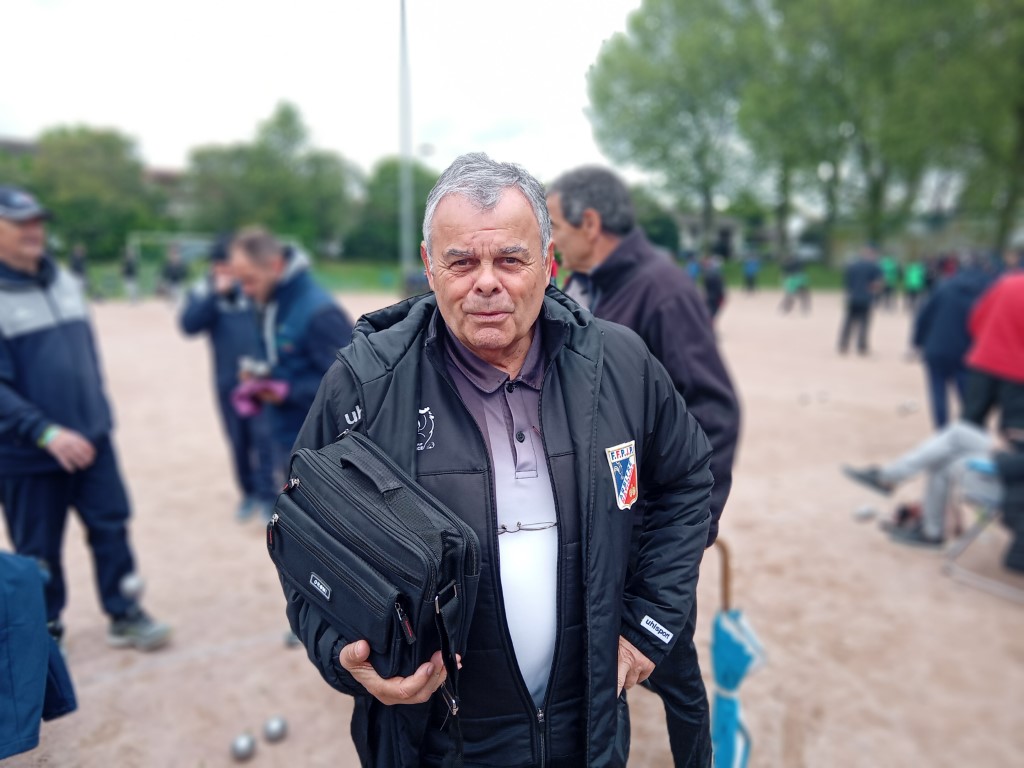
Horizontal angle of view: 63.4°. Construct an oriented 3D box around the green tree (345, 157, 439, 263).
[{"bbox_3d":[-6.753,-10.086,48.018,5.913,6.021,5.600,0,9,0],"label":"green tree"}]

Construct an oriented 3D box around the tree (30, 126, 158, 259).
[{"bbox_3d":[-24.684,-11.159,48.863,7.668,7.782,7.000,0,9,0],"label":"tree"}]

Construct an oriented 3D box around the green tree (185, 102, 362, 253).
[{"bbox_3d":[-14.035,-11.852,48.754,10.475,9.066,8.500,0,9,0],"label":"green tree"}]

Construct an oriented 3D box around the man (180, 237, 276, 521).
[{"bbox_3d":[-1.739,-0.026,5.138,0.620,1.774,0.450,-2,9,-11],"label":"man"}]

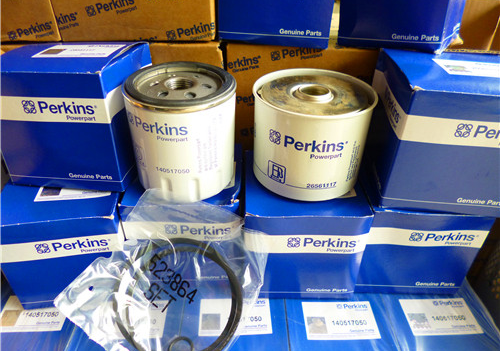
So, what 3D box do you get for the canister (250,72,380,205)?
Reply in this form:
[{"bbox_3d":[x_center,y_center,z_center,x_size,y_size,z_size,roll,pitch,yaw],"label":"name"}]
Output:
[{"bbox_3d":[0.047,-0.034,0.270,0.088,0.068,0.088,-1,37,0],"label":"canister"}]

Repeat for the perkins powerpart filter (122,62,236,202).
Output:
[{"bbox_3d":[-0.048,-0.034,0.266,0.079,0.077,0.079,-1,37,0],"label":"perkins powerpart filter"}]

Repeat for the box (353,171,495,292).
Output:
[{"bbox_3d":[0.135,0.038,0.307,0.088,0.096,0.086,0,37,2],"label":"box"}]

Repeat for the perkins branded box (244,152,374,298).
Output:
[{"bbox_3d":[0.044,0.041,0.306,0.088,0.096,0.086,0,37,2],"label":"perkins branded box"}]

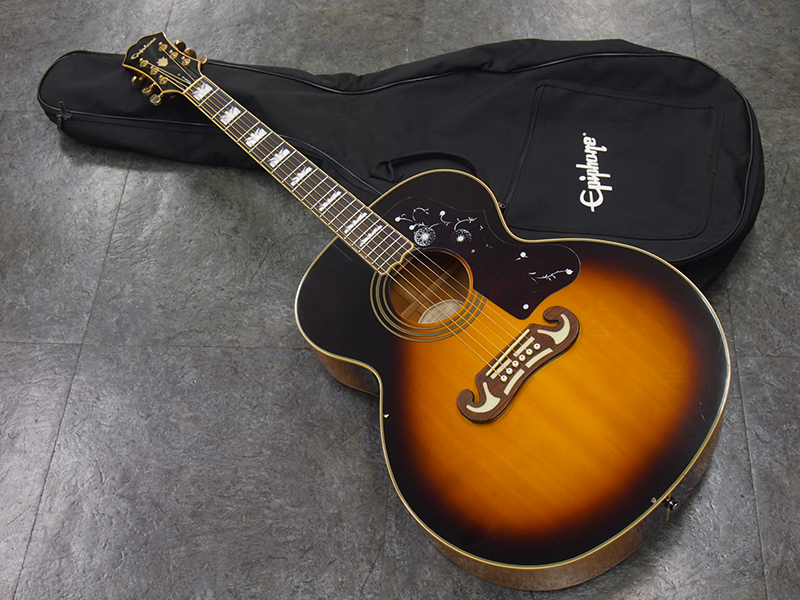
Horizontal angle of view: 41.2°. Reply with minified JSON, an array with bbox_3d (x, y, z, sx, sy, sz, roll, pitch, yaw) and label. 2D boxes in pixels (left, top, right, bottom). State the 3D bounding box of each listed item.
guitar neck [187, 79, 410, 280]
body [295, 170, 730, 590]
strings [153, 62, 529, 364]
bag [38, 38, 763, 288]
[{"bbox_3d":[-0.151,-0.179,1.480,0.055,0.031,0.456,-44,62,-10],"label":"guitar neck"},{"bbox_3d":[0.127,0.078,1.338,0.430,0.123,0.531,-44,62,-10],"label":"body"},{"bbox_3d":[-0.113,-0.148,1.443,0.056,0.019,0.740,-44,62,-10],"label":"strings"},{"bbox_3d":[-0.024,-0.277,1.642,1.147,0.105,0.475,6,57,8],"label":"bag"}]

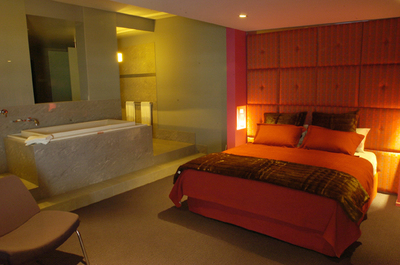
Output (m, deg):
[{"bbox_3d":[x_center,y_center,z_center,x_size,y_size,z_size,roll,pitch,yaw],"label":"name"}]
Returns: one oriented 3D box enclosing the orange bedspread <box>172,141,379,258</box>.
[{"bbox_3d":[1.100,0.653,3.708,1.940,0.600,1.900,6,12,36],"label":"orange bedspread"}]

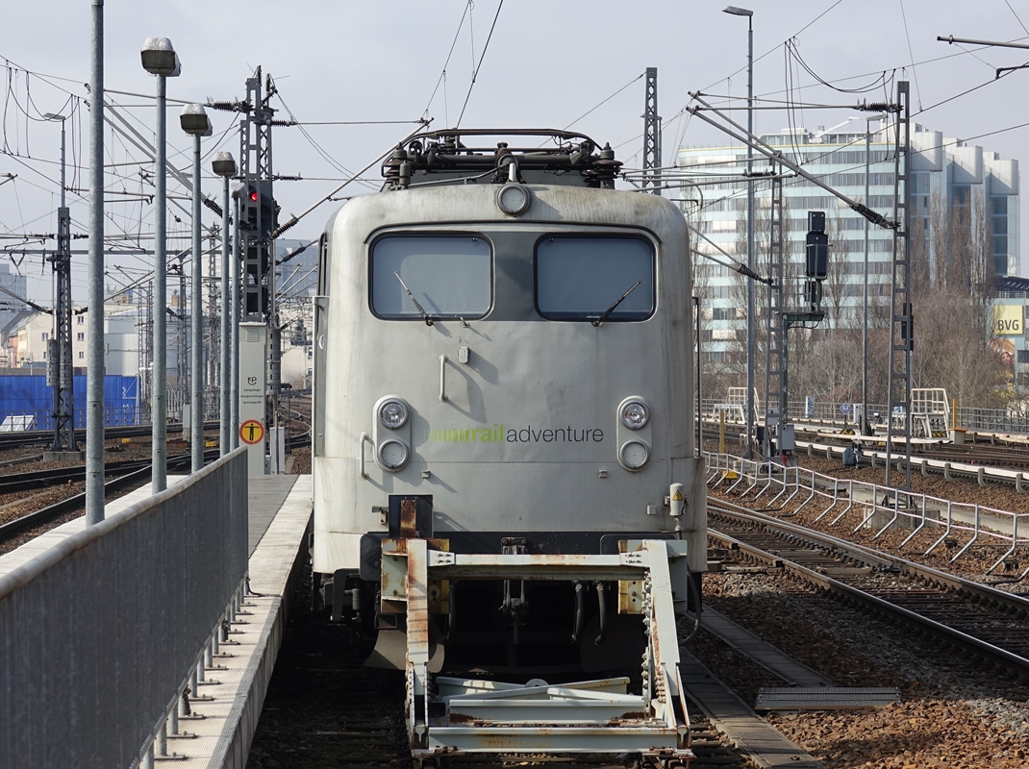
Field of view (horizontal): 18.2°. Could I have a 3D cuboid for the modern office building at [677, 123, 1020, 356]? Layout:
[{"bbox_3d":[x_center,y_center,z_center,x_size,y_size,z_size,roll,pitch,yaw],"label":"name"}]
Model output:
[{"bbox_3d":[56.640,-16.000,538.110,44.000,48.000,70.000,0,0,19],"label":"modern office building"}]

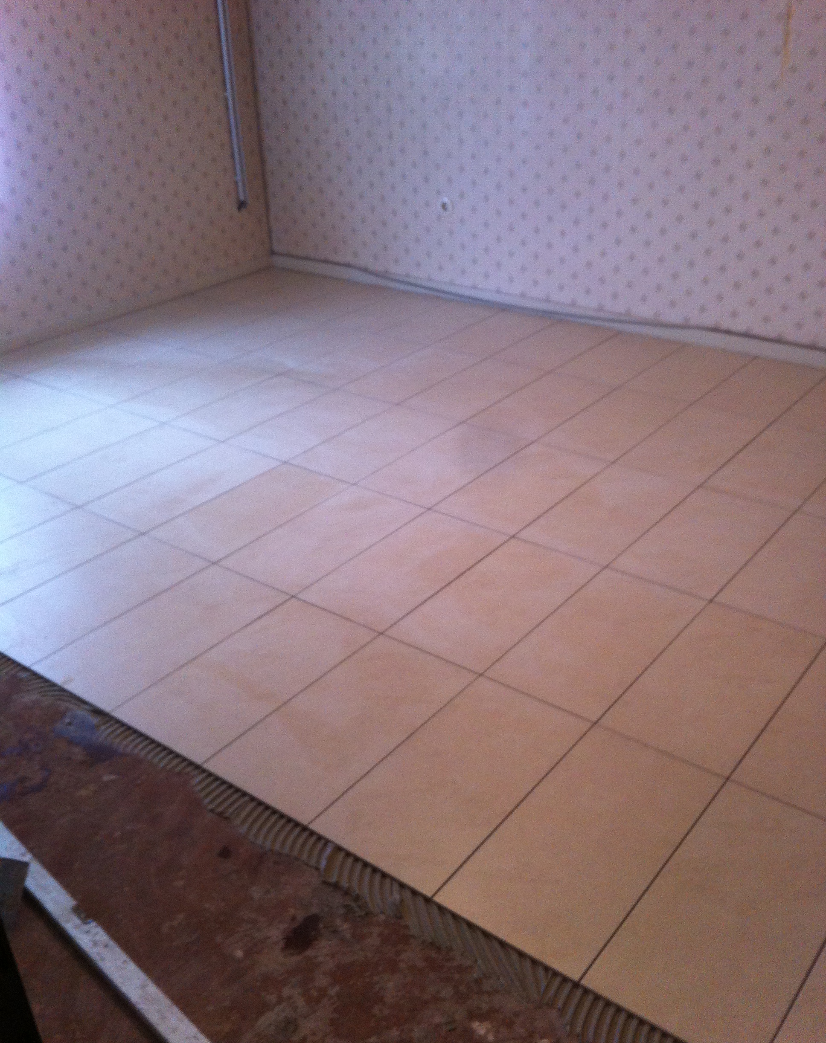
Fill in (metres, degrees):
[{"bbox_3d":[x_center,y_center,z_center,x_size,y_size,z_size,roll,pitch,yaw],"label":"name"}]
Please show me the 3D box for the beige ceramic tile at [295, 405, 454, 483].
[{"bbox_3d":[-0.122,-0.270,3.847,0.300,0.010,0.600,19,34,33],"label":"beige ceramic tile"}]

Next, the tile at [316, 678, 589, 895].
[{"bbox_3d":[0.097,0.527,2.347,0.300,0.010,0.600,19,34,33],"label":"tile"}]

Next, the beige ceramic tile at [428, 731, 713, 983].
[{"bbox_3d":[0.335,0.601,2.134,0.300,0.010,0.600,18,34,33],"label":"beige ceramic tile"}]

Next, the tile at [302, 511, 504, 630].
[{"bbox_3d":[-0.013,0.129,3.097,0.300,0.010,0.600,19,34,33],"label":"tile"}]

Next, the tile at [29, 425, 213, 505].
[{"bbox_3d":[-0.971,-0.197,3.761,0.300,0.010,0.600,19,34,33],"label":"tile"}]

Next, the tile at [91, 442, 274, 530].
[{"bbox_3d":[-0.725,-0.117,3.576,0.300,0.010,0.600,18,34,33],"label":"tile"}]

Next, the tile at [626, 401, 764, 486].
[{"bbox_3d":[0.967,-0.263,3.766,0.300,0.010,0.600,19,34,33],"label":"tile"}]

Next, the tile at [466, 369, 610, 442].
[{"bbox_3d":[0.487,-0.425,4.098,0.300,0.010,0.600,19,34,33],"label":"tile"}]

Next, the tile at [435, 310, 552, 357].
[{"bbox_3d":[0.353,-0.806,4.835,0.300,0.010,0.573,18,34,33],"label":"tile"}]

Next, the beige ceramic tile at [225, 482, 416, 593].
[{"bbox_3d":[-0.251,0.044,3.238,0.300,0.010,0.600,18,34,33],"label":"beige ceramic tile"}]

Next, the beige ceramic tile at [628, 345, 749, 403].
[{"bbox_3d":[1.103,-0.582,4.370,0.300,0.010,0.600,19,34,33],"label":"beige ceramic tile"}]

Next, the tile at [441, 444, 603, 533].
[{"bbox_3d":[0.360,-0.108,3.523,0.300,0.010,0.600,19,34,33],"label":"tile"}]

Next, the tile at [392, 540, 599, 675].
[{"bbox_3d":[0.227,0.210,2.930,0.300,0.010,0.600,19,34,33],"label":"tile"}]

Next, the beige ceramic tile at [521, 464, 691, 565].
[{"bbox_3d":[0.590,-0.028,3.326,0.300,0.010,0.600,18,34,33],"label":"beige ceramic tile"}]

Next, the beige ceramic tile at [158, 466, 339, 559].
[{"bbox_3d":[-0.488,-0.036,3.407,0.300,0.010,0.600,18,34,33],"label":"beige ceramic tile"}]

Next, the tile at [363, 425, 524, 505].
[{"bbox_3d":[0.120,-0.190,3.689,0.300,0.010,0.600,19,34,33],"label":"tile"}]

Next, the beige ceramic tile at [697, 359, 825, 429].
[{"bbox_3d":[1.325,-0.498,4.185,0.300,0.010,0.585,18,34,33],"label":"beige ceramic tile"}]

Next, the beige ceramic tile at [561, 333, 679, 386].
[{"bbox_3d":[0.848,-0.656,4.506,0.300,0.010,0.570,19,34,33],"label":"beige ceramic tile"}]

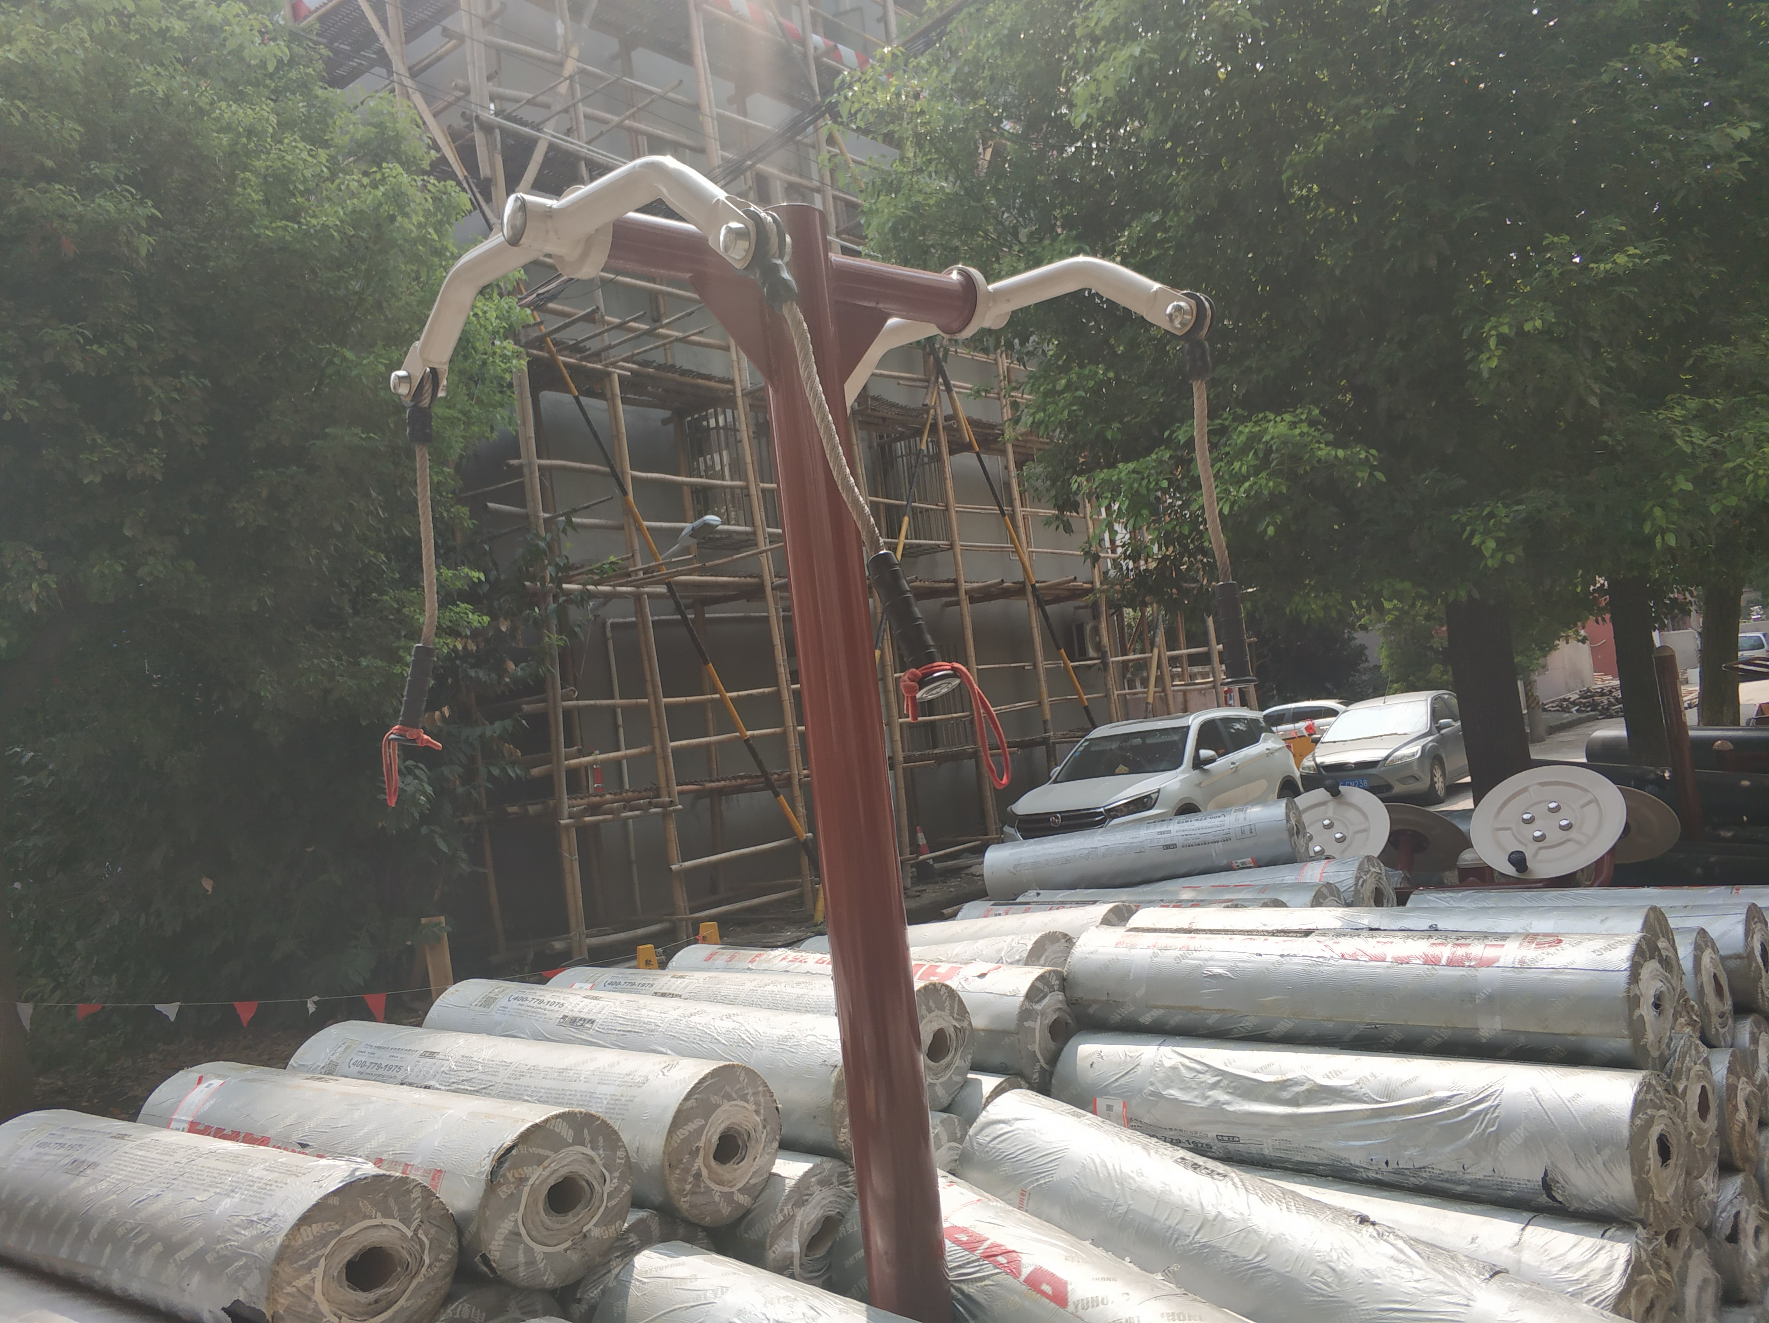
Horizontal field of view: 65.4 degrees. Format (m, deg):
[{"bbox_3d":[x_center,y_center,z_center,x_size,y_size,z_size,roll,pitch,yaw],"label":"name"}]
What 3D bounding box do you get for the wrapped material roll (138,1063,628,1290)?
[{"bbox_3d":[-0.738,0.683,1.901,1.000,0.200,0.200,-11,-5,42],"label":"wrapped material roll"}]

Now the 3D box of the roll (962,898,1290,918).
[{"bbox_3d":[0.626,0.757,3.777,0.200,0.200,1.000,-3,-5,-45],"label":"roll"}]

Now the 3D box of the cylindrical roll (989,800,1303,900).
[{"bbox_3d":[0.797,0.601,4.293,1.000,0.200,0.200,-14,-7,31],"label":"cylindrical roll"}]

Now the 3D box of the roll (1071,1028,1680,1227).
[{"bbox_3d":[0.722,0.735,2.249,0.200,0.200,1.000,-4,-6,-43],"label":"roll"}]

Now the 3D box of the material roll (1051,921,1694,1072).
[{"bbox_3d":[0.762,0.555,2.331,0.200,0.200,1.000,-4,-5,-44],"label":"material roll"}]

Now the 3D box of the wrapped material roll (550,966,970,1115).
[{"bbox_3d":[-0.286,0.682,2.552,1.000,0.200,0.200,-10,-5,43],"label":"wrapped material roll"}]

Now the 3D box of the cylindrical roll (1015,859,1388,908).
[{"bbox_3d":[0.915,0.735,4.000,0.200,0.200,1.000,-3,-10,-44],"label":"cylindrical roll"}]

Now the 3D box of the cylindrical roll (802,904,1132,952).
[{"bbox_3d":[0.182,0.731,3.336,1.000,0.200,0.200,-17,-9,43],"label":"cylindrical roll"}]

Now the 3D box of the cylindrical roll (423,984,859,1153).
[{"bbox_3d":[-0.399,0.666,2.300,1.000,0.200,0.200,-6,-2,38],"label":"cylindrical roll"}]

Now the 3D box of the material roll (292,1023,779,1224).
[{"bbox_3d":[-0.597,0.705,2.175,1.000,0.209,0.209,-8,-3,39],"label":"material roll"}]

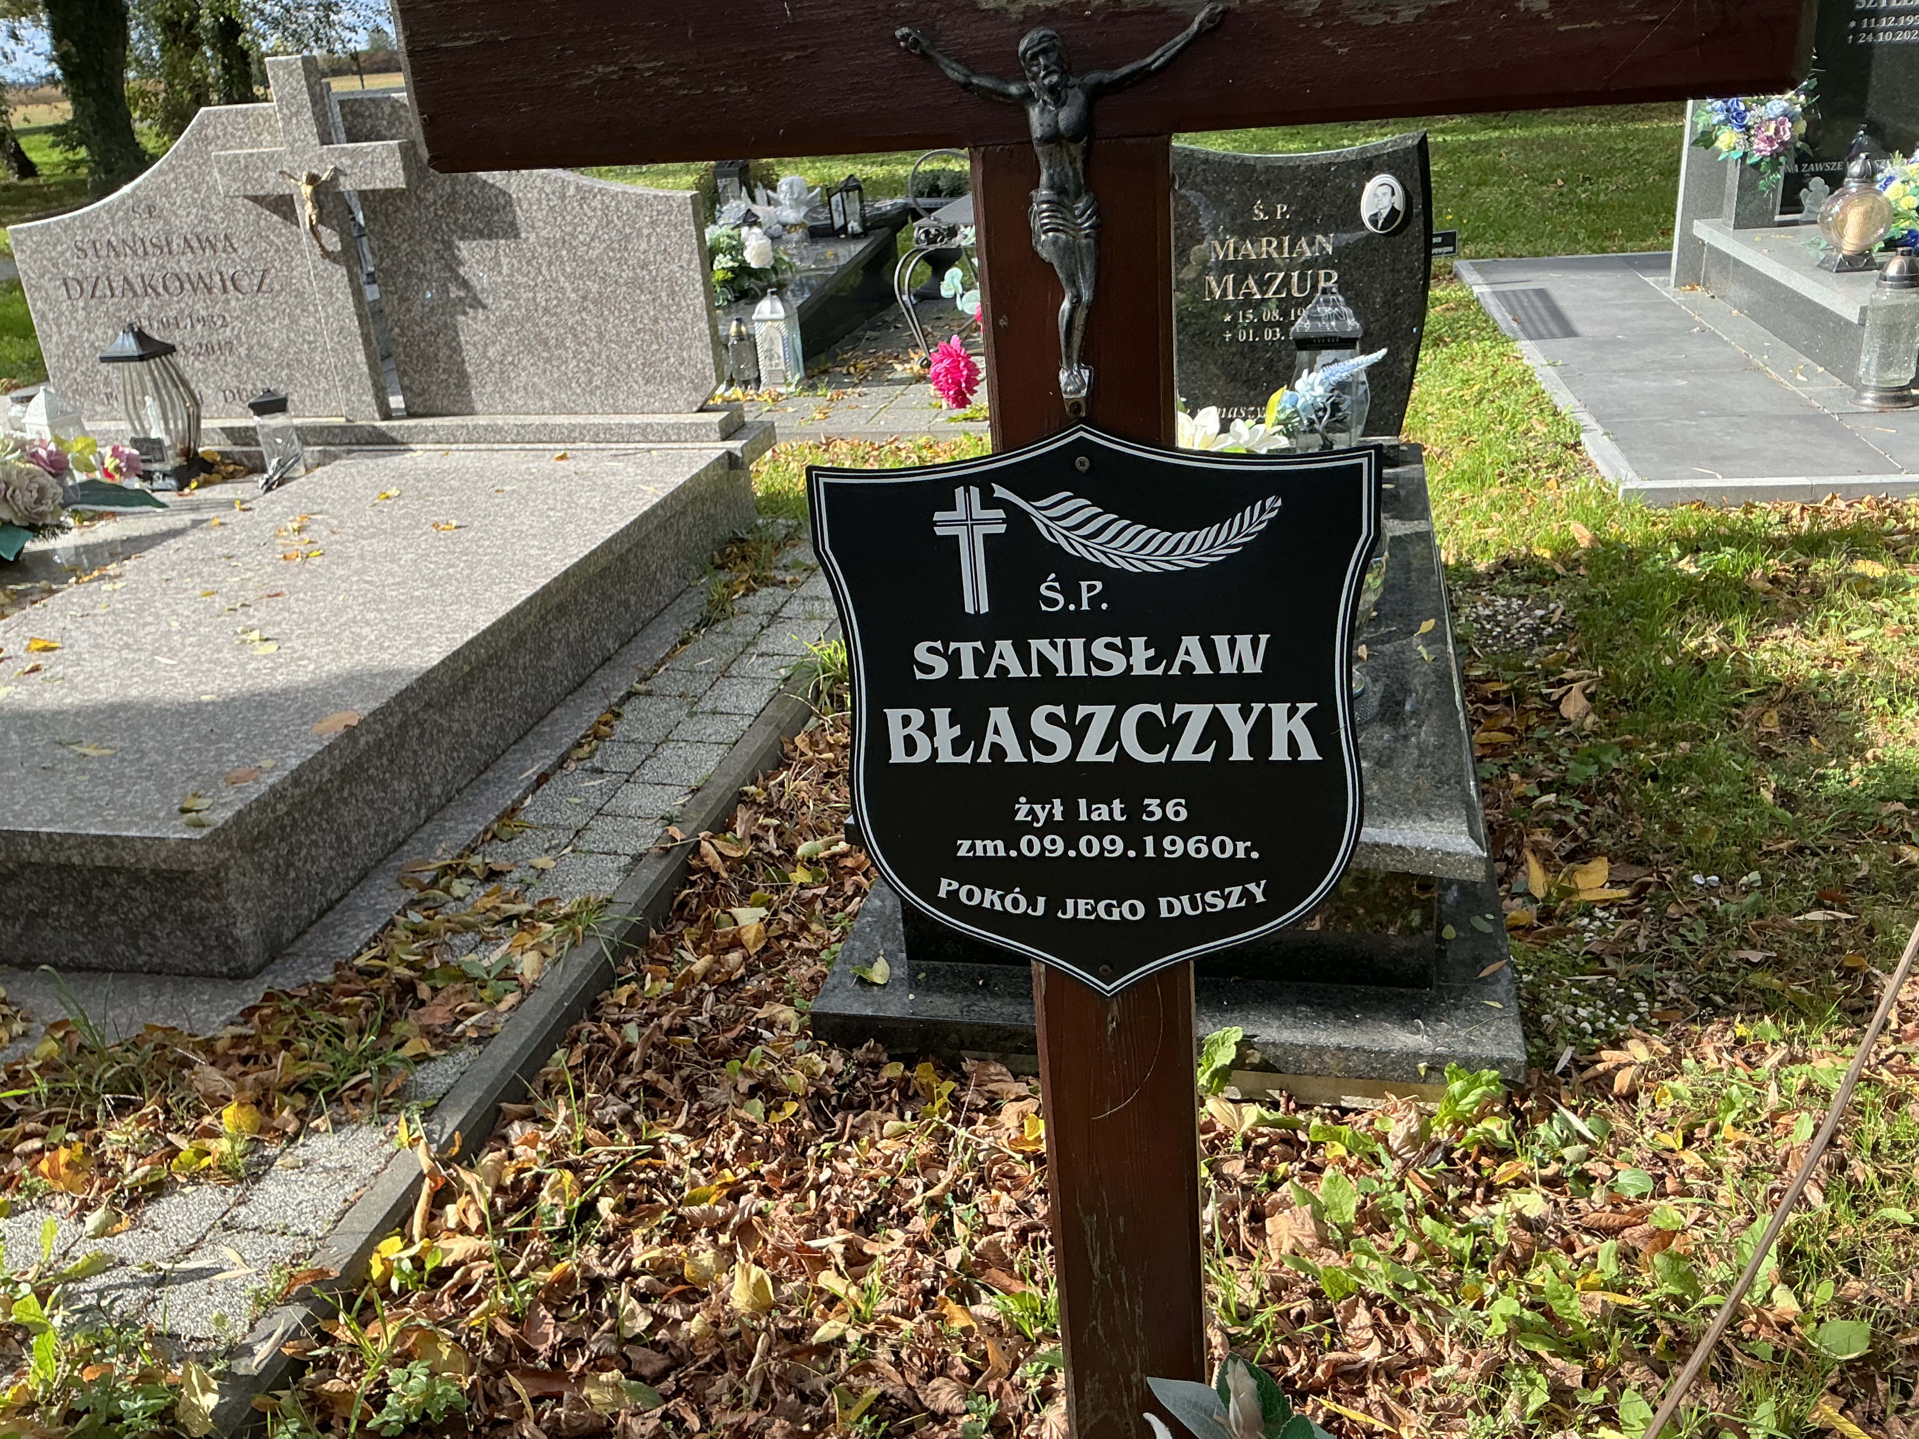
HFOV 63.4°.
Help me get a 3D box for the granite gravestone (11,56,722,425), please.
[{"bbox_3d":[-1.749,-1.360,4.442,2.219,0.996,0.110,2,25,15],"label":"granite gravestone"}]

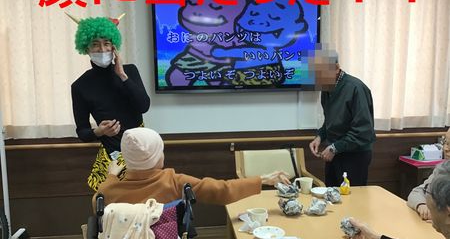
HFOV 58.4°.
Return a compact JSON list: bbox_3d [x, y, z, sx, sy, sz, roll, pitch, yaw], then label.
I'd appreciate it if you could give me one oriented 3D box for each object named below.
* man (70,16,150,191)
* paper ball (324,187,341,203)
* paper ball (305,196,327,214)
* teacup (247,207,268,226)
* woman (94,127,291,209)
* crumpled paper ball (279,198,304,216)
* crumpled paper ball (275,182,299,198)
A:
[{"bbox_3d":[-0.767,0.225,2.771,0.560,1.830,0.420,-2,8,-11],"label":"man"},{"bbox_3d":[0.625,0.438,2.321,0.095,0.088,0.090,-1,7,0],"label":"paper ball"},{"bbox_3d":[0.483,0.465,2.139,0.108,0.085,0.095,-1,7,0],"label":"paper ball"},{"bbox_3d":[0.167,0.489,2.010,0.098,0.078,0.080,-1,7,0],"label":"teacup"},{"bbox_3d":[-0.174,0.546,2.375,1.060,1.110,0.800,-3,8,-17],"label":"woman"},{"bbox_3d":[0.347,0.462,2.133,0.122,0.095,0.110,-1,7,0],"label":"crumpled paper ball"},{"bbox_3d":[0.372,0.426,2.426,0.125,0.090,0.110,-1,7,0],"label":"crumpled paper ball"}]

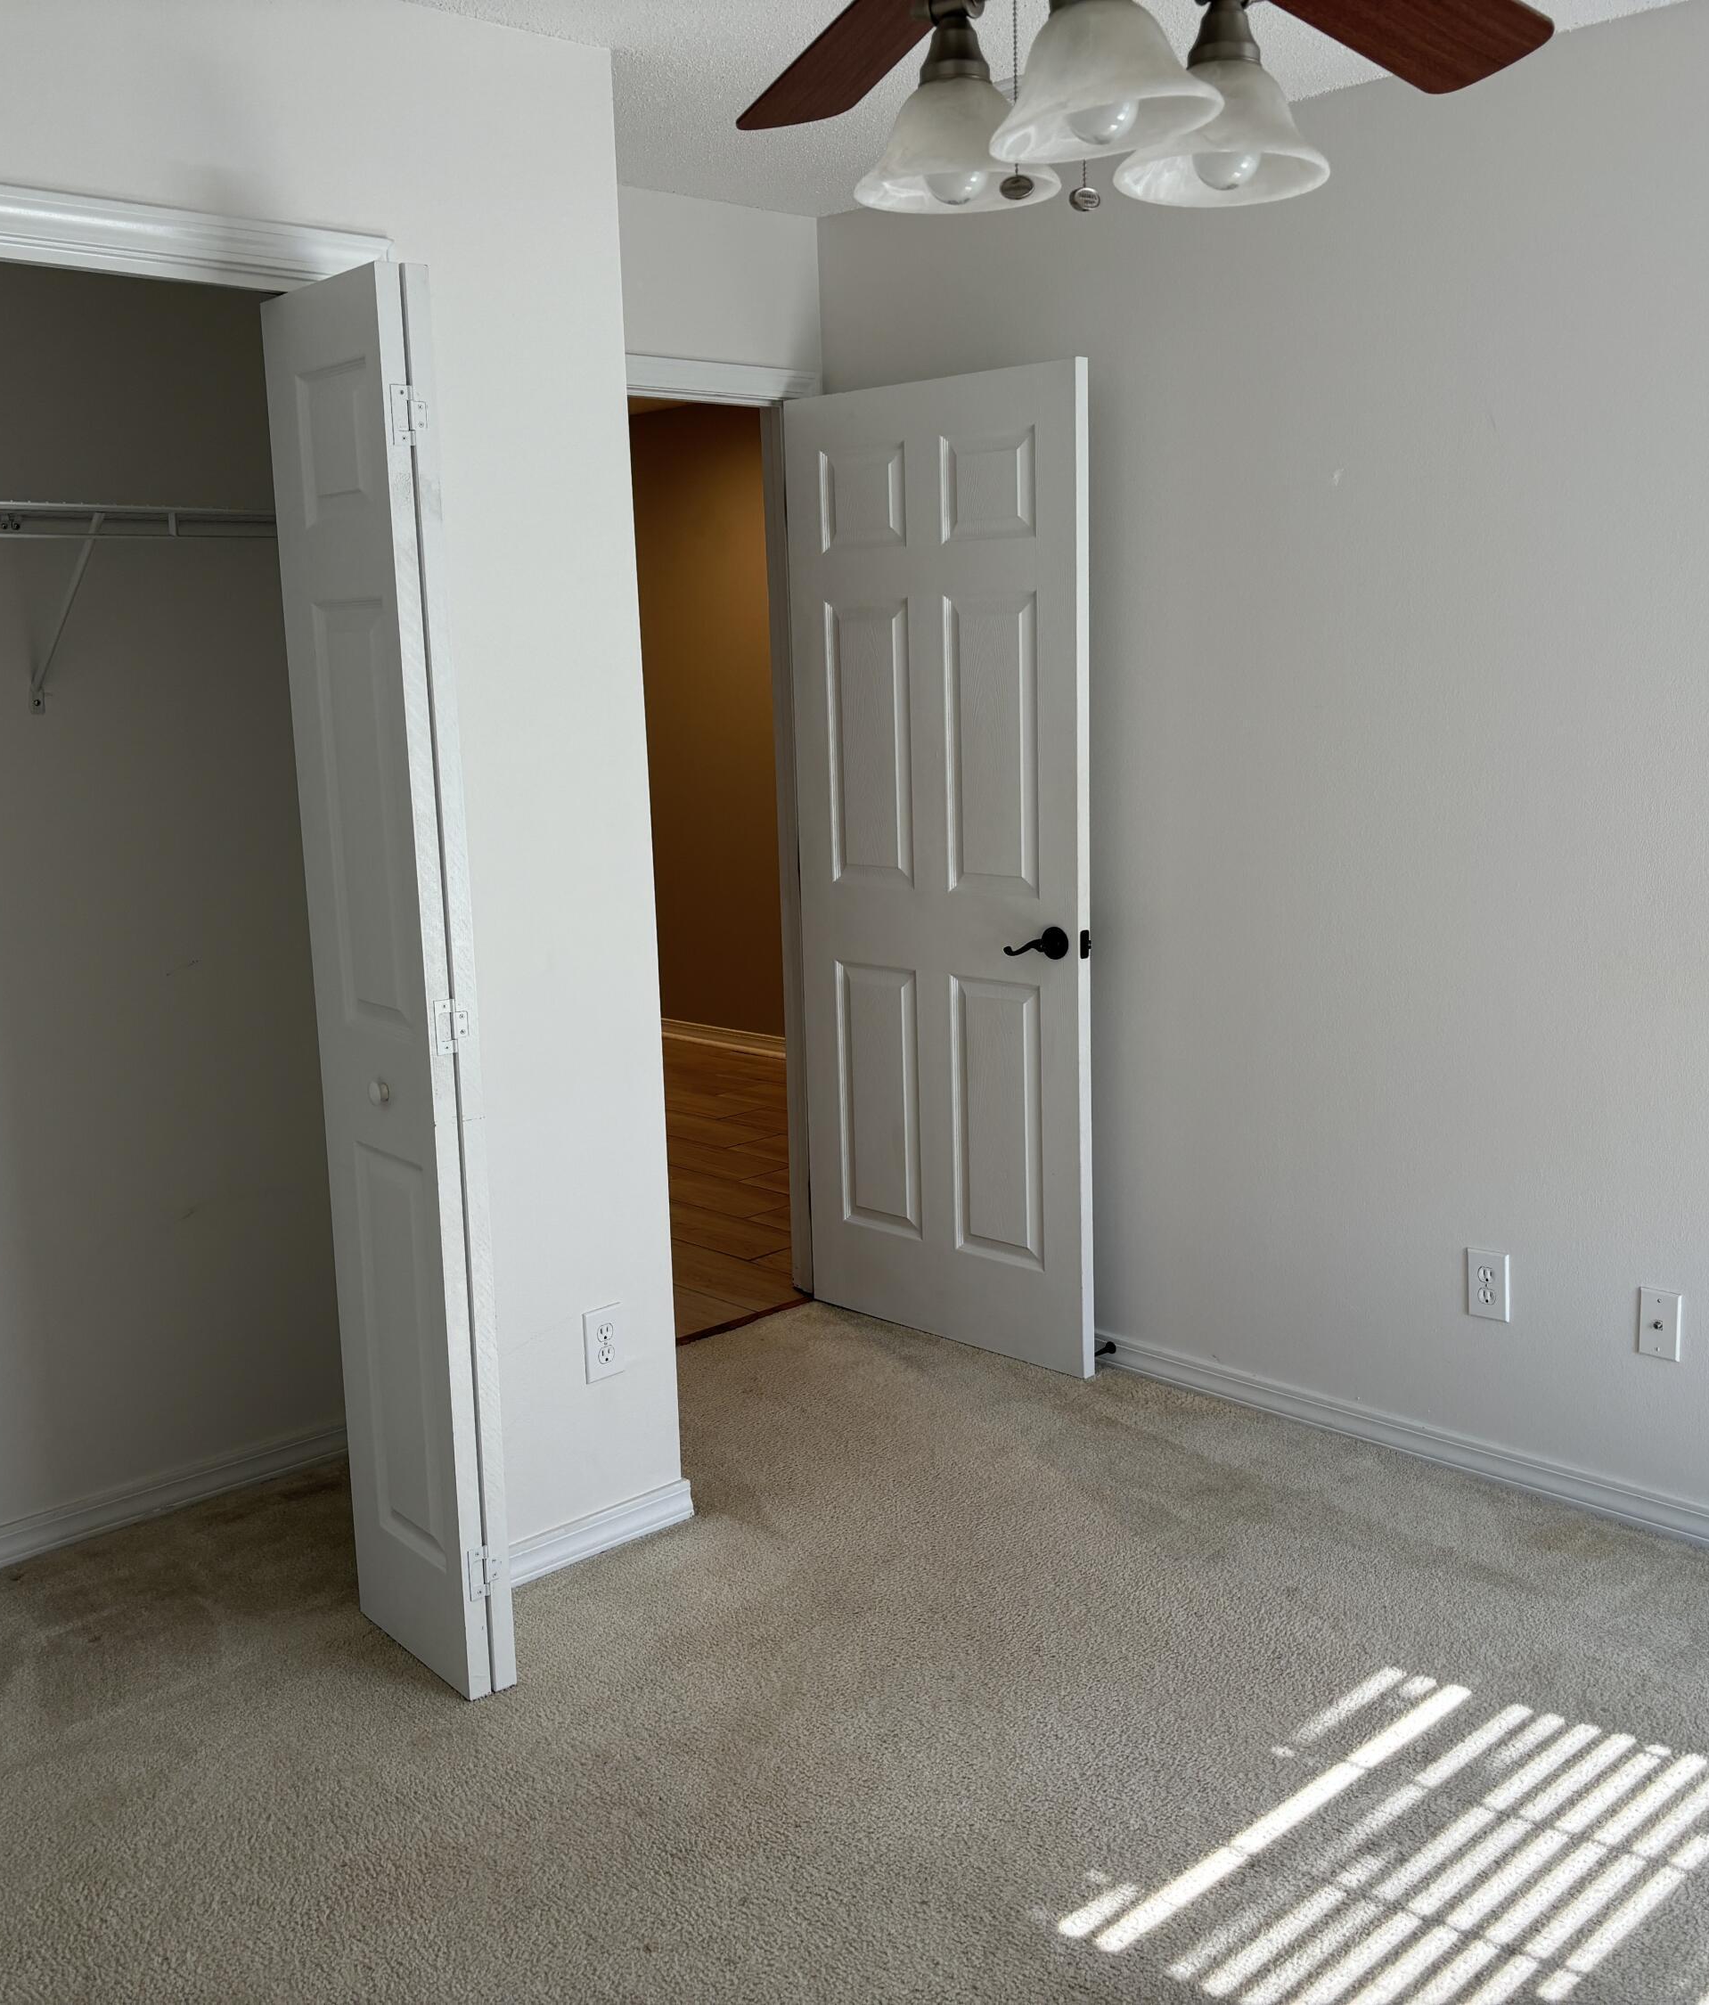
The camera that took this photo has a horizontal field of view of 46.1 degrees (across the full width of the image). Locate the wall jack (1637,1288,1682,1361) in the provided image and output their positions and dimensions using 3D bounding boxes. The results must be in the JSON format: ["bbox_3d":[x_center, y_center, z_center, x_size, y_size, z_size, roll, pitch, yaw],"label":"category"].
[{"bbox_3d":[1.344,0.539,3.353,0.012,0.116,0.071,-11,14,-43],"label":"wall jack"}]

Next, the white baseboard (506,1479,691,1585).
[{"bbox_3d":[-0.442,0.906,3.432,0.424,0.072,0.016,-11,14,-43],"label":"white baseboard"}]

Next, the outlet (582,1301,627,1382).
[{"bbox_3d":[-0.423,0.578,3.407,0.080,0.124,0.008,-11,14,-43],"label":"outlet"}]

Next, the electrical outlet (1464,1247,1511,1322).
[{"bbox_3d":[1.129,0.505,3.578,0.008,0.124,0.080,-11,14,-43],"label":"electrical outlet"}]

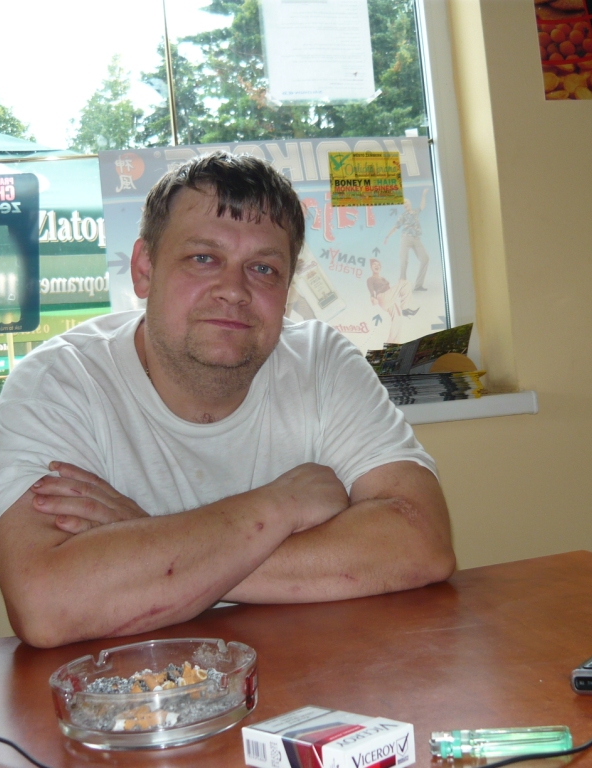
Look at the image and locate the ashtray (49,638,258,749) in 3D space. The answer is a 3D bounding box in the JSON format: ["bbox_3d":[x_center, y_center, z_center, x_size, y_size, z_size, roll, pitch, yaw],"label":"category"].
[{"bbox_3d":[-0.101,0.225,0.713,0.149,0.040,0.149,-5,-2,0],"label":"ashtray"}]

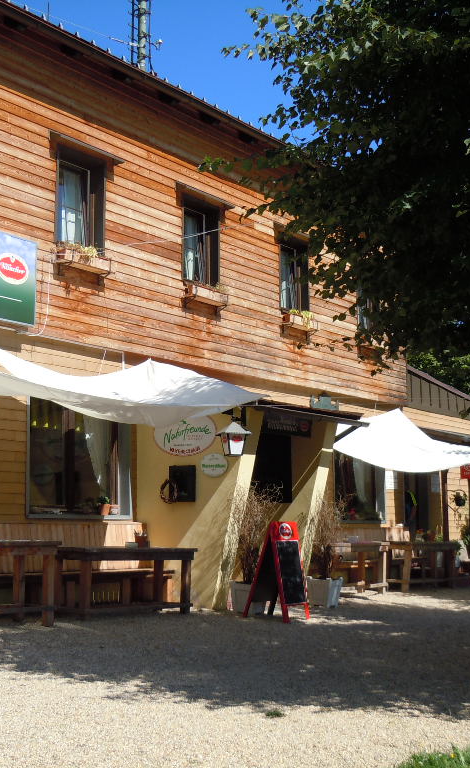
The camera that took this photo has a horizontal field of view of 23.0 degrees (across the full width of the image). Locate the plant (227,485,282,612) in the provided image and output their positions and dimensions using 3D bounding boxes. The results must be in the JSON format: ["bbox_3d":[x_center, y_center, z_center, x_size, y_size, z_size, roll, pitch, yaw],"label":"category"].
[{"bbox_3d":[0.217,1.832,12.850,0.480,1.420,0.500,-6,-9,34],"label":"plant"}]

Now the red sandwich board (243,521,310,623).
[{"bbox_3d":[0.472,2.119,13.159,0.540,1.080,0.620,-4,-9,28],"label":"red sandwich board"}]

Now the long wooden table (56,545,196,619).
[{"bbox_3d":[-1.218,2.215,12.788,0.560,0.720,1.800,-7,-10,39],"label":"long wooden table"}]

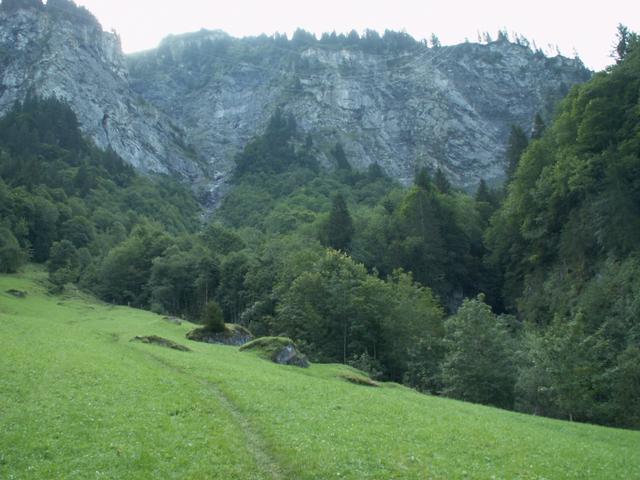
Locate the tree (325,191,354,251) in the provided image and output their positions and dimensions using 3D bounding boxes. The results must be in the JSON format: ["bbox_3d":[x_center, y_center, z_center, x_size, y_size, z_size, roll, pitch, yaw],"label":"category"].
[{"bbox_3d":[4.520,-2.560,149.110,7.000,17.000,7.000,0,-6,0],"label":"tree"}]

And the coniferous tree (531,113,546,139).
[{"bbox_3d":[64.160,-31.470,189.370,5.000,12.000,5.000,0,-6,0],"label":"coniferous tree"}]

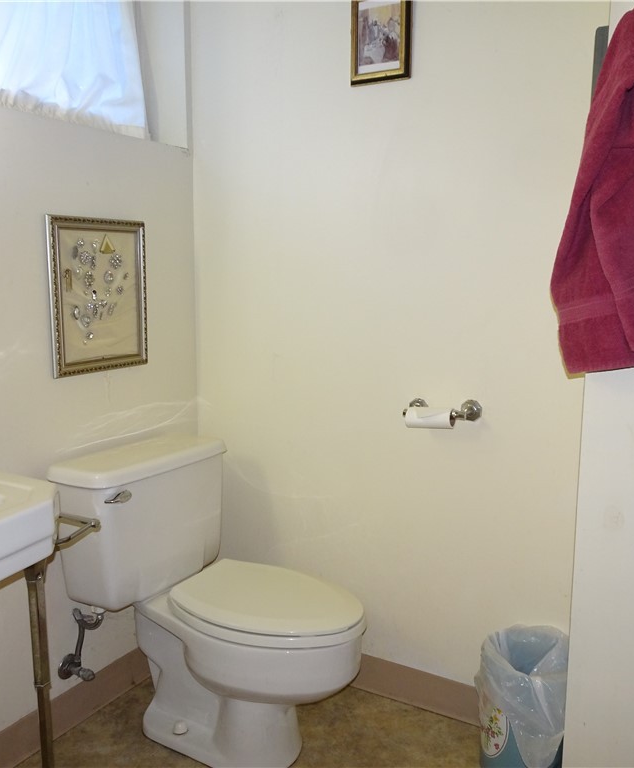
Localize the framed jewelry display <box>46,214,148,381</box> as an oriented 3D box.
[{"bbox_3d":[-0.534,-0.218,1.761,0.020,0.375,0.293,5,10,30],"label":"framed jewelry display"}]

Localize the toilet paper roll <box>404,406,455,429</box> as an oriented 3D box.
[{"bbox_3d":[0.273,0.082,1.704,0.115,0.047,0.047,5,10,30],"label":"toilet paper roll"}]

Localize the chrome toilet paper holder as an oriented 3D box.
[{"bbox_3d":[0.297,0.065,1.718,0.187,0.053,0.076,5,10,30],"label":"chrome toilet paper holder"}]

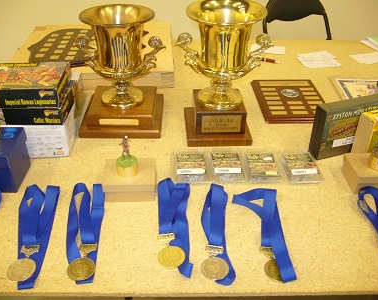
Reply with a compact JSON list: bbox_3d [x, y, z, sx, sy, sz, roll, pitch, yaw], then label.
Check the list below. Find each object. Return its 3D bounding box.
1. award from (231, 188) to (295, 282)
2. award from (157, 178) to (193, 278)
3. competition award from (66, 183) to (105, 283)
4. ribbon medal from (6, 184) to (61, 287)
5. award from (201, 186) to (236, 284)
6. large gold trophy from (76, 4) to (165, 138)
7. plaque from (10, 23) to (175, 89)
[{"bbox_3d":[0.142,0.156,0.793,0.100,0.015,0.248,0,35,0],"label":"award"},{"bbox_3d":[-0.031,0.153,0.854,0.071,0.018,0.262,-1,36,-2],"label":"award"},{"bbox_3d":[-0.204,0.151,0.800,0.072,0.015,0.275,-4,35,-5],"label":"competition award"},{"bbox_3d":[-0.309,0.155,0.794,0.080,0.015,0.277,-3,35,-4],"label":"ribbon medal"},{"bbox_3d":[0.054,0.153,0.797,0.061,0.015,0.269,0,35,0],"label":"award"},{"bbox_3d":[-0.177,-0.213,1.078,0.227,0.292,0.216,0,35,0],"label":"large gold trophy"},{"bbox_3d":[-0.337,-0.356,1.485,0.551,0.059,0.499,-2,35,-4],"label":"plaque"}]

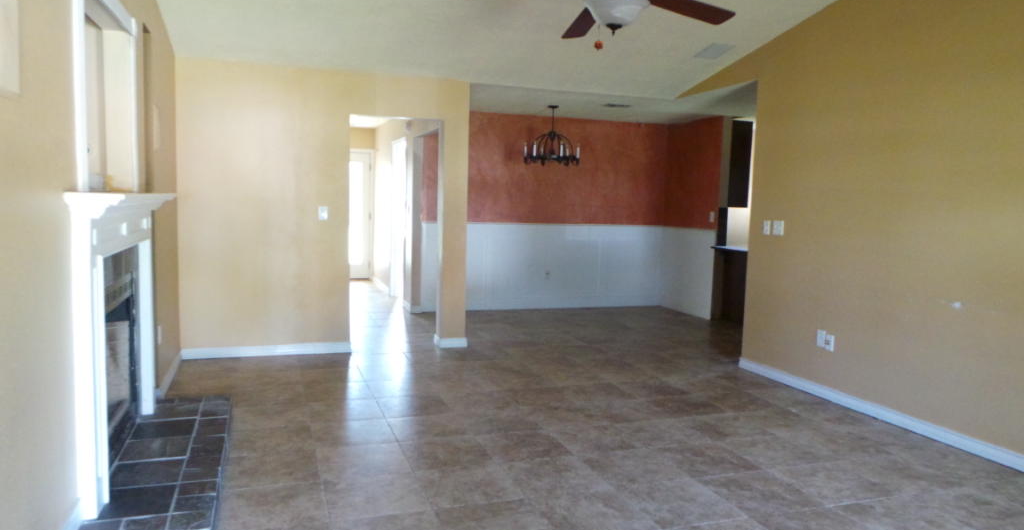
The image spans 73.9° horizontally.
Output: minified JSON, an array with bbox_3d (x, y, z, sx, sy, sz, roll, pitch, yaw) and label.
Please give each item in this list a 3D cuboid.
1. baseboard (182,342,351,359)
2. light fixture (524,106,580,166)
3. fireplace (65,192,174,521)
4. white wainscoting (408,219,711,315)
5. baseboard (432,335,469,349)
[{"bbox_3d":[-2.069,0.734,5.828,1.359,0.090,0.021,0,5,-19],"label":"baseboard"},{"bbox_3d":[0.475,-1.451,7.632,0.600,0.654,0.600,2,5,0],"label":"light fixture"},{"bbox_3d":[-1.730,0.294,3.143,0.188,1.229,1.528,0,5,-19],"label":"fireplace"},{"bbox_3d":[0.671,0.073,8.405,3.450,1.119,1.152,0,5,-19],"label":"white wainscoting"},{"bbox_3d":[-0.569,0.725,6.437,0.271,0.090,0.154,0,5,-19],"label":"baseboard"}]

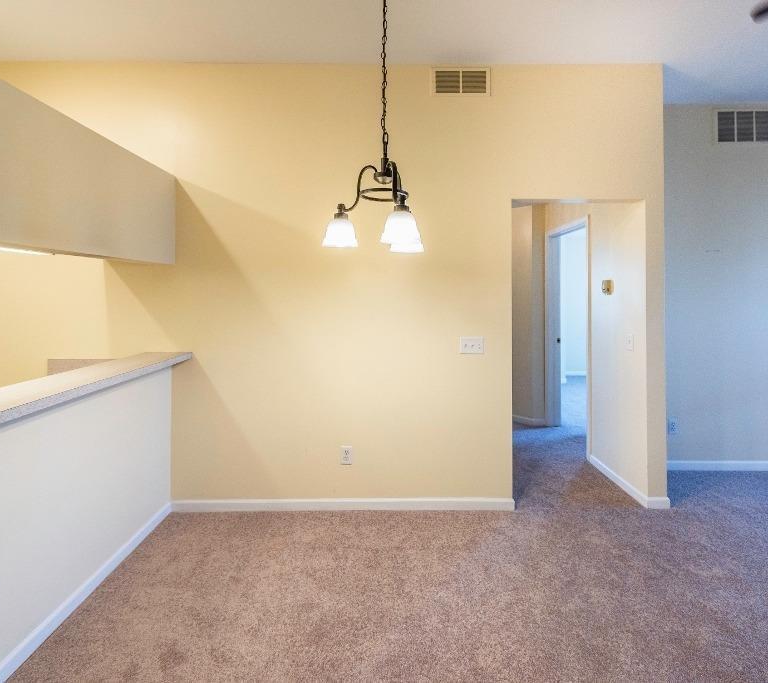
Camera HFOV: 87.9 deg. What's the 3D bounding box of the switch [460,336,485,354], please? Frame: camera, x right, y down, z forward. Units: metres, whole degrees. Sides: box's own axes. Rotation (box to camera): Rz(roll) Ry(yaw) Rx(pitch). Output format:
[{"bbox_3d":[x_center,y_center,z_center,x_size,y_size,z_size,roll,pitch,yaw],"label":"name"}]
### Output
[{"bbox_3d":[0.592,0.026,2.675,0.162,0.119,0.014,0,4,0],"label":"switch"}]

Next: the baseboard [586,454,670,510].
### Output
[{"bbox_3d":[1.843,1.035,3.040,0.150,0.090,0.760,0,6,0],"label":"baseboard"}]

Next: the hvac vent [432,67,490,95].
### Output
[{"bbox_3d":[0.521,-1.745,2.670,0.393,0.195,0.025,0,4,0],"label":"hvac vent"}]

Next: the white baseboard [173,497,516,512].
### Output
[{"bbox_3d":[-0.271,1.097,2.670,2.300,0.090,0.020,0,4,0],"label":"white baseboard"}]

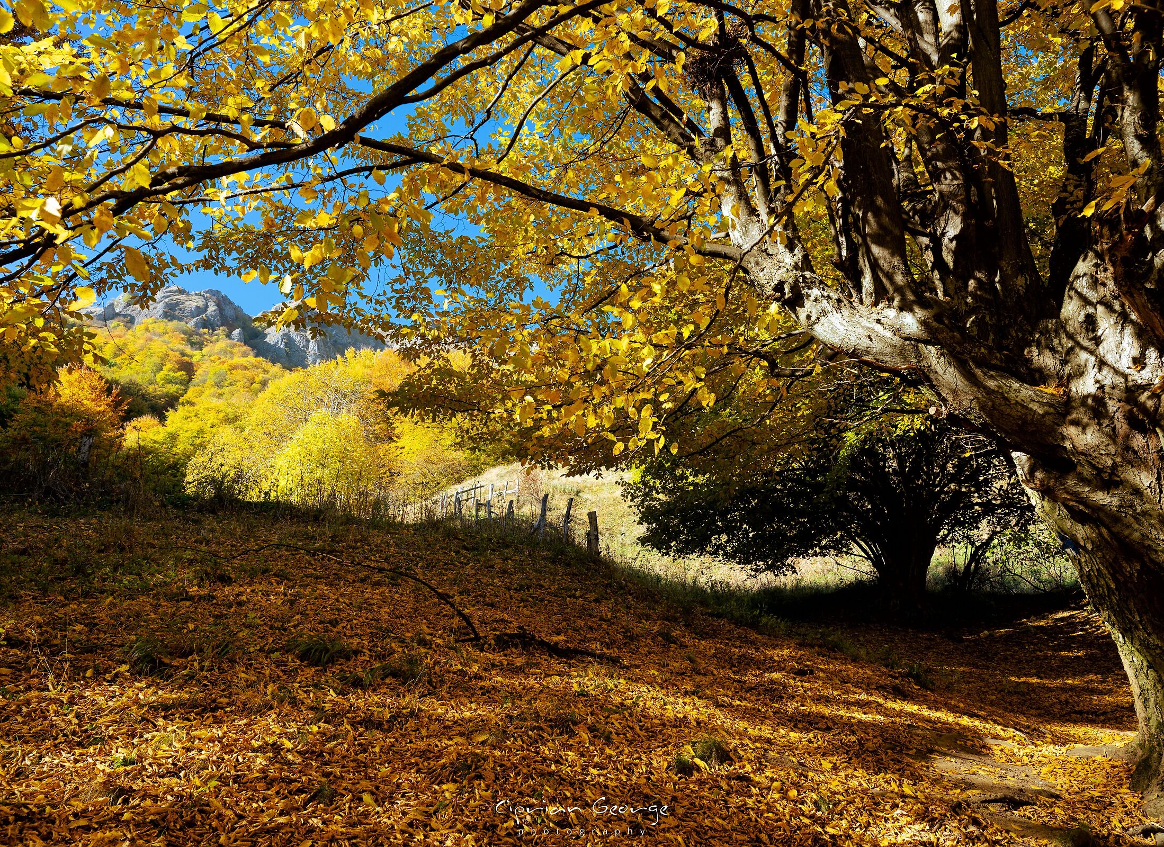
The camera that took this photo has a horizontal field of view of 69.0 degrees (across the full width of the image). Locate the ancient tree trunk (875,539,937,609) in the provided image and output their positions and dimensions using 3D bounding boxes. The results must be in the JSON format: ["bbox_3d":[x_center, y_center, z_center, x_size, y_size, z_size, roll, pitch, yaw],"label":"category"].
[{"bbox_3d":[4.780,2.220,12.500,0.920,1.060,0.850,0,0,21],"label":"ancient tree trunk"}]

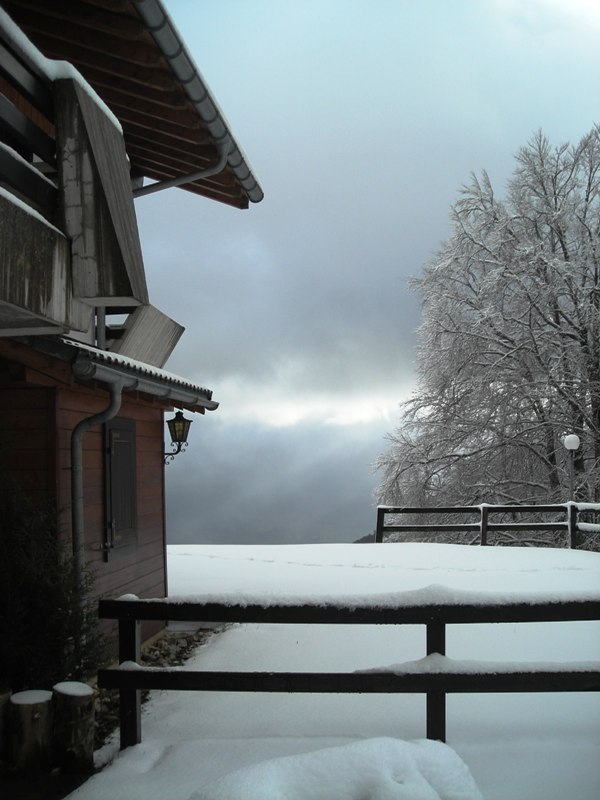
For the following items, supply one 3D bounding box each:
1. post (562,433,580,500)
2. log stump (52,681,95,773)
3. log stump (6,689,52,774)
[{"bbox_3d":[7.556,2.549,24.206,0.430,3.250,0.430,-1,-3,0],"label":"post"},{"bbox_3d":[-1.470,2.117,5.686,0.265,0.490,0.265,-1,-3,0],"label":"log stump"},{"bbox_3d":[-1.744,2.151,5.687,0.285,0.440,0.285,-1,-3,0],"label":"log stump"}]

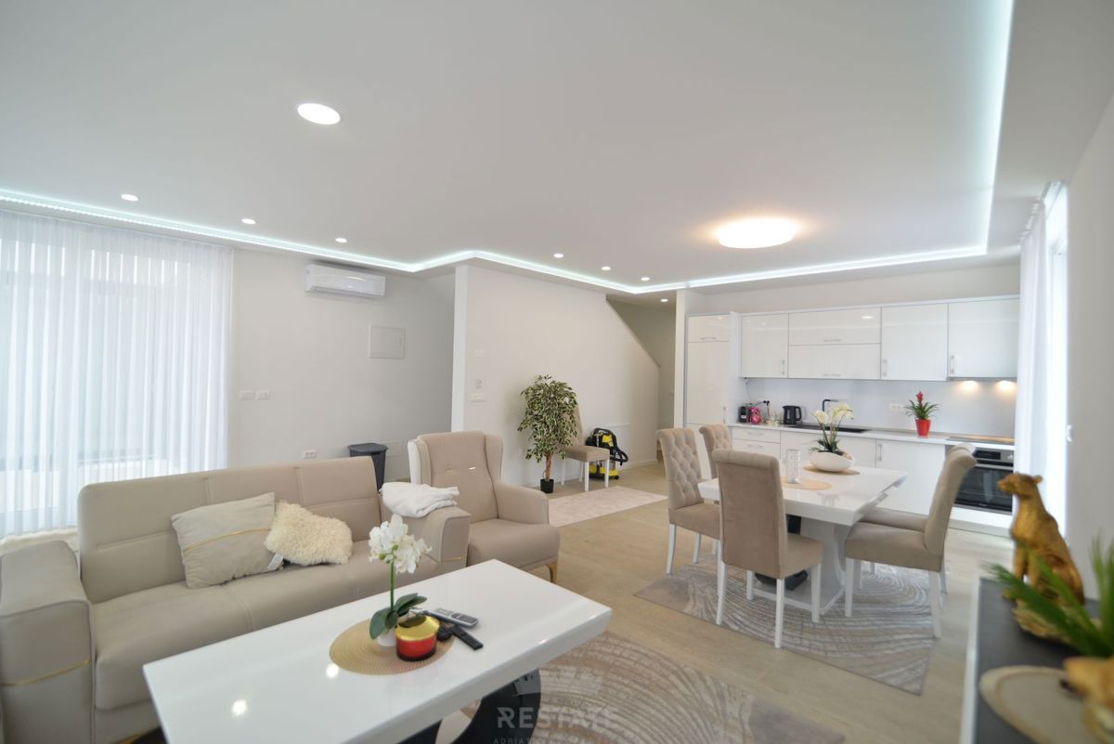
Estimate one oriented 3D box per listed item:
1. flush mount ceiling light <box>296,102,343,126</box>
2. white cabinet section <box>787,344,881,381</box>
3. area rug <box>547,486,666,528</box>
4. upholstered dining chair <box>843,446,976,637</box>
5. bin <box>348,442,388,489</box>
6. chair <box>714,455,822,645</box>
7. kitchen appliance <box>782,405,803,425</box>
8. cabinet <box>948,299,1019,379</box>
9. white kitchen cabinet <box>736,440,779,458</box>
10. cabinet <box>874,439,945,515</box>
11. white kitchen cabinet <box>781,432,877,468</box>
[{"bbox_3d":[-1.187,-1.280,2.473,0.195,0.030,0.195,1,0,0],"label":"flush mount ceiling light"},{"bbox_3d":[3.365,-0.113,5.961,0.986,0.401,0.360,1,-1,44],"label":"white cabinet section"},{"bbox_3d":[0.295,1.463,5.417,0.790,0.010,2.100,1,-1,45],"label":"area rug"},{"bbox_3d":[2.114,0.976,3.002,0.620,1.020,0.450,1,-1,37],"label":"upholstered dining chair"},{"bbox_3d":[-2.235,1.159,5.856,0.364,0.571,0.414,2,-1,-44],"label":"bin"},{"bbox_3d":[1.227,0.963,2.913,0.576,1.020,0.443,2,-1,-44],"label":"chair"},{"bbox_3d":[2.955,0.552,6.232,0.235,0.240,0.160,1,0,0],"label":"kitchen appliance"},{"bbox_3d":[4.435,-0.319,5.153,0.577,0.792,0.335,1,-1,40],"label":"cabinet"},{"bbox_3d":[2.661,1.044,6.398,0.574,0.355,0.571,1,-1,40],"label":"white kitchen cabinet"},{"bbox_3d":[3.861,1.108,5.390,0.591,0.735,0.571,1,-1,40],"label":"cabinet"},{"bbox_3d":[3.257,1.102,5.896,0.985,0.735,0.571,1,-1,40],"label":"white kitchen cabinet"}]

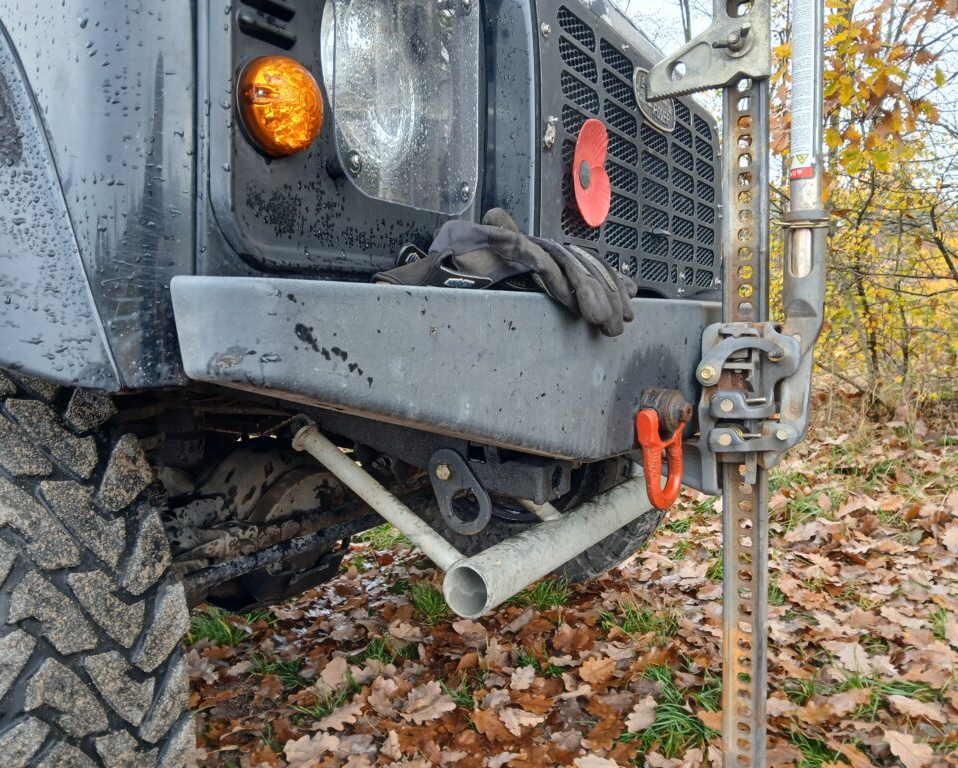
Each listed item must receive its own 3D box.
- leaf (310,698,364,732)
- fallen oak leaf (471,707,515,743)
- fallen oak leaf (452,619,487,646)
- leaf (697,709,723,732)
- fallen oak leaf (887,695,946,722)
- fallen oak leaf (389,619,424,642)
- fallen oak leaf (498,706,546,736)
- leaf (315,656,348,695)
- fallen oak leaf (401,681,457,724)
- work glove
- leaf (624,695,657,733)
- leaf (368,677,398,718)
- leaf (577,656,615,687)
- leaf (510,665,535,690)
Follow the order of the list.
[{"bbox_3d":[-0.261,0.608,1.410,0.060,0.025,0.110,3,6,39],"label":"leaf"},{"bbox_3d":[0.031,0.647,1.457,0.070,0.028,0.098,-5,6,-41],"label":"fallen oak leaf"},{"bbox_3d":[-0.023,0.612,1.889,0.092,0.033,0.065,3,6,37],"label":"fallen oak leaf"},{"bbox_3d":[0.456,0.642,1.463,0.085,0.028,0.065,-1,5,0],"label":"leaf"},{"bbox_3d":[0.804,0.597,1.414,0.050,0.025,0.105,-3,5,-29],"label":"fallen oak leaf"},{"bbox_3d":[-0.180,0.612,1.905,0.085,0.030,0.065,-1,5,0],"label":"fallen oak leaf"},{"bbox_3d":[0.081,0.645,1.468,0.092,0.030,0.070,-1,5,0],"label":"fallen oak leaf"},{"bbox_3d":[-0.299,0.591,1.558,0.060,0.025,0.100,1,20,18],"label":"leaf"},{"bbox_3d":[-0.095,0.598,1.448,0.105,0.040,0.085,-2,5,-17],"label":"fallen oak leaf"},{"bbox_3d":[0.032,-0.098,0.665,0.120,0.105,0.270,4,6,40],"label":"work glove"},{"bbox_3d":[0.295,0.598,1.396,0.050,0.025,0.095,2,21,30],"label":"leaf"},{"bbox_3d":[-0.182,0.597,1.469,0.060,0.030,0.110,-2,17,-15],"label":"leaf"},{"bbox_3d":[0.256,0.627,1.673,0.092,0.032,0.068,-4,6,-37],"label":"leaf"},{"bbox_3d":[0.093,0.630,1.649,0.052,0.030,0.065,1,5,14],"label":"leaf"}]

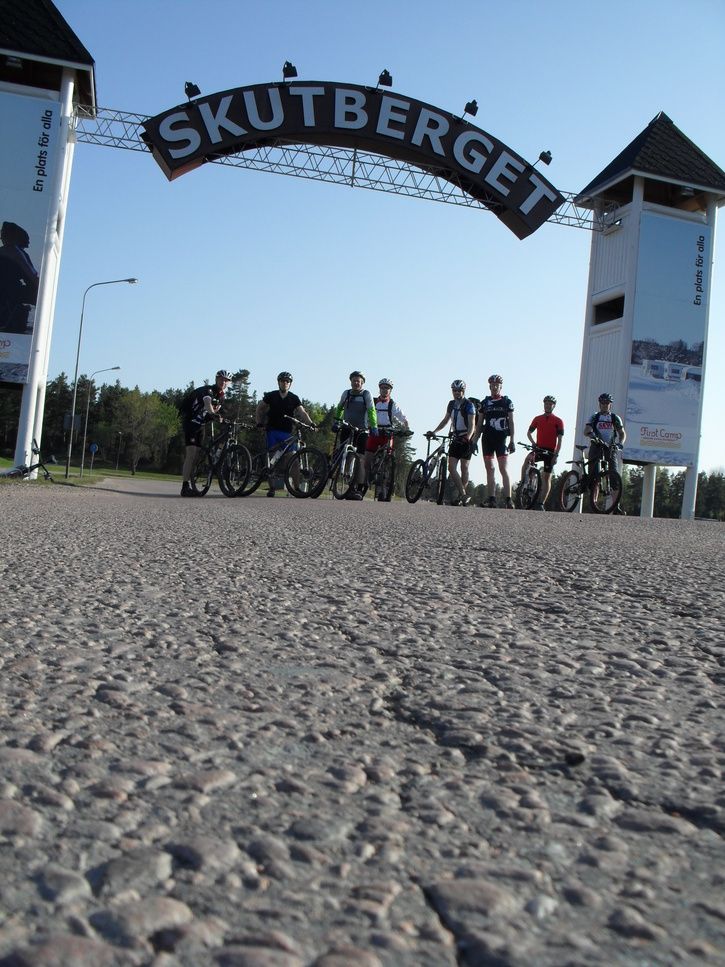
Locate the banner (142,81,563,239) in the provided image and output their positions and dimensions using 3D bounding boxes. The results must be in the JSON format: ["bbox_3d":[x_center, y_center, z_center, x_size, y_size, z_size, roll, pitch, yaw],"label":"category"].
[{"bbox_3d":[0.007,-5.342,15.709,6.891,1.843,0.543,6,-1,-13],"label":"banner"}]

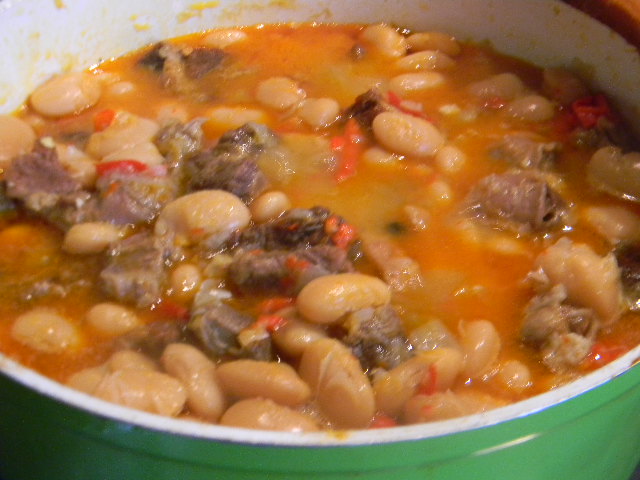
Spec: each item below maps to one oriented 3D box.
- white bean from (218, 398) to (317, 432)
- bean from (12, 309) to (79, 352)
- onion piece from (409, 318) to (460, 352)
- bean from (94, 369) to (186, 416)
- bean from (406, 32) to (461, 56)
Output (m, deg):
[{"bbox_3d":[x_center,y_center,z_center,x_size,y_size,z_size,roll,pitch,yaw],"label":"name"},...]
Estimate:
[{"bbox_3d":[-0.012,0.044,0.249,0.024,0.011,0.013,4,39,6],"label":"white bean"},{"bbox_3d":[-0.071,0.024,0.270,0.020,0.011,0.013,13,41,16],"label":"bean"},{"bbox_3d":[0.031,0.028,0.283,0.012,0.007,0.015,-20,42,-24],"label":"onion piece"},{"bbox_3d":[-0.047,0.041,0.272,0.026,0.011,0.014,8,40,9],"label":"bean"},{"bbox_3d":[0.047,-0.081,0.428,0.023,0.011,0.014,12,41,14],"label":"bean"}]

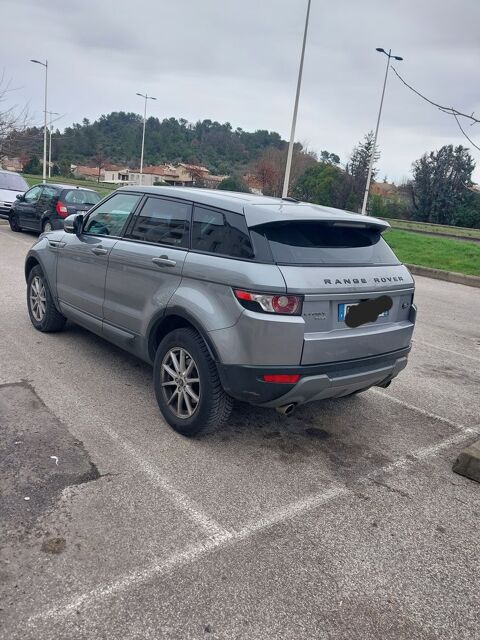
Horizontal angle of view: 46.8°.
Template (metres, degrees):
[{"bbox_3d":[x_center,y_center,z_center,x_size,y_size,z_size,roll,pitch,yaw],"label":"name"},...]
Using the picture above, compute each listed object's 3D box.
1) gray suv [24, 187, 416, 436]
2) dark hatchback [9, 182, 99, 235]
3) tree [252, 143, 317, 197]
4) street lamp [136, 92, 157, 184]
[{"bbox_3d":[-0.508,-0.405,5.173,1.970,1.620,4.360,-5,17,-39],"label":"gray suv"},{"bbox_3d":[-5.285,-3.143,15.956,1.690,1.490,3.780,-7,18,-43],"label":"dark hatchback"},{"bbox_3d":[5.689,-20.038,76.928,8.600,8.130,8.000,7,13,3],"label":"tree"},{"bbox_3d":[-9.058,-16.351,52.247,2.400,9.300,0.350,-5,17,-39],"label":"street lamp"}]

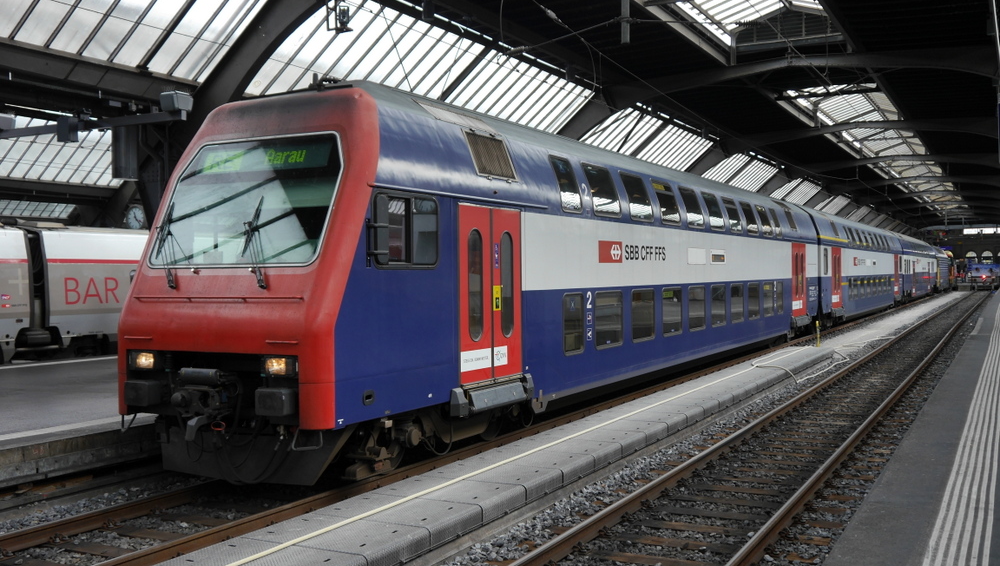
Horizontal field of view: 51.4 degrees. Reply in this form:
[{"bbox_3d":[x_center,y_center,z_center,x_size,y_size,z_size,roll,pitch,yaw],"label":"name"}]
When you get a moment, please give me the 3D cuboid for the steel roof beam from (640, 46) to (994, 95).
[{"bbox_3d":[7.187,-5.087,24.842,8.500,0.880,0.330,0,1,26],"label":"steel roof beam"}]

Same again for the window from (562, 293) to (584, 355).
[{"bbox_3d":[1.042,0.579,14.985,0.080,0.900,0.780,0,1,26],"label":"window"}]

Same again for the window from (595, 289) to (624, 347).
[{"bbox_3d":[1.689,0.571,16.283,0.080,0.890,1.260,0,1,26],"label":"window"}]

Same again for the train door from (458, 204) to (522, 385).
[{"bbox_3d":[-0.112,0.125,12.672,0.100,2.090,1.660,0,1,26],"label":"train door"}]

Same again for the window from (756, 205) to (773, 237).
[{"bbox_3d":[6.827,-1.586,26.845,0.090,0.830,1.190,-16,-7,26],"label":"window"}]

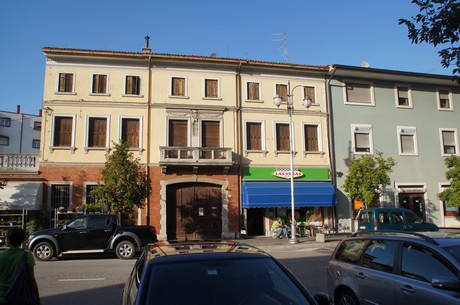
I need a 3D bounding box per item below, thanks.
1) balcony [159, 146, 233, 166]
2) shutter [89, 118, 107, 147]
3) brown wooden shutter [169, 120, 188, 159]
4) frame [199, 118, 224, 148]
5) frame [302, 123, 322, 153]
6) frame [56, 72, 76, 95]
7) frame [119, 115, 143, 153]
[{"bbox_3d":[-1.871,0.283,18.885,3.926,1.012,0.950,1,-9,-11],"label":"balcony"},{"bbox_3d":[-7.019,-1.054,18.340,0.935,1.601,0.080,1,-8,-12],"label":"shutter"},{"bbox_3d":[-2.888,-0.673,19.480,1.052,2.383,0.120,1,-9,-11],"label":"brown wooden shutter"},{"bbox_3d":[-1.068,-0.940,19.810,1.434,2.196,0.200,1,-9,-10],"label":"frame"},{"bbox_3d":[5.007,-0.832,20.850,1.284,1.998,0.220,1,-8,-12],"label":"frame"},{"bbox_3d":[-8.956,-3.786,18.837,1.010,1.262,0.160,1,-9,-10],"label":"frame"},{"bbox_3d":[-5.418,-1.048,18.864,1.267,2.008,0.240,1,-9,-11],"label":"frame"}]

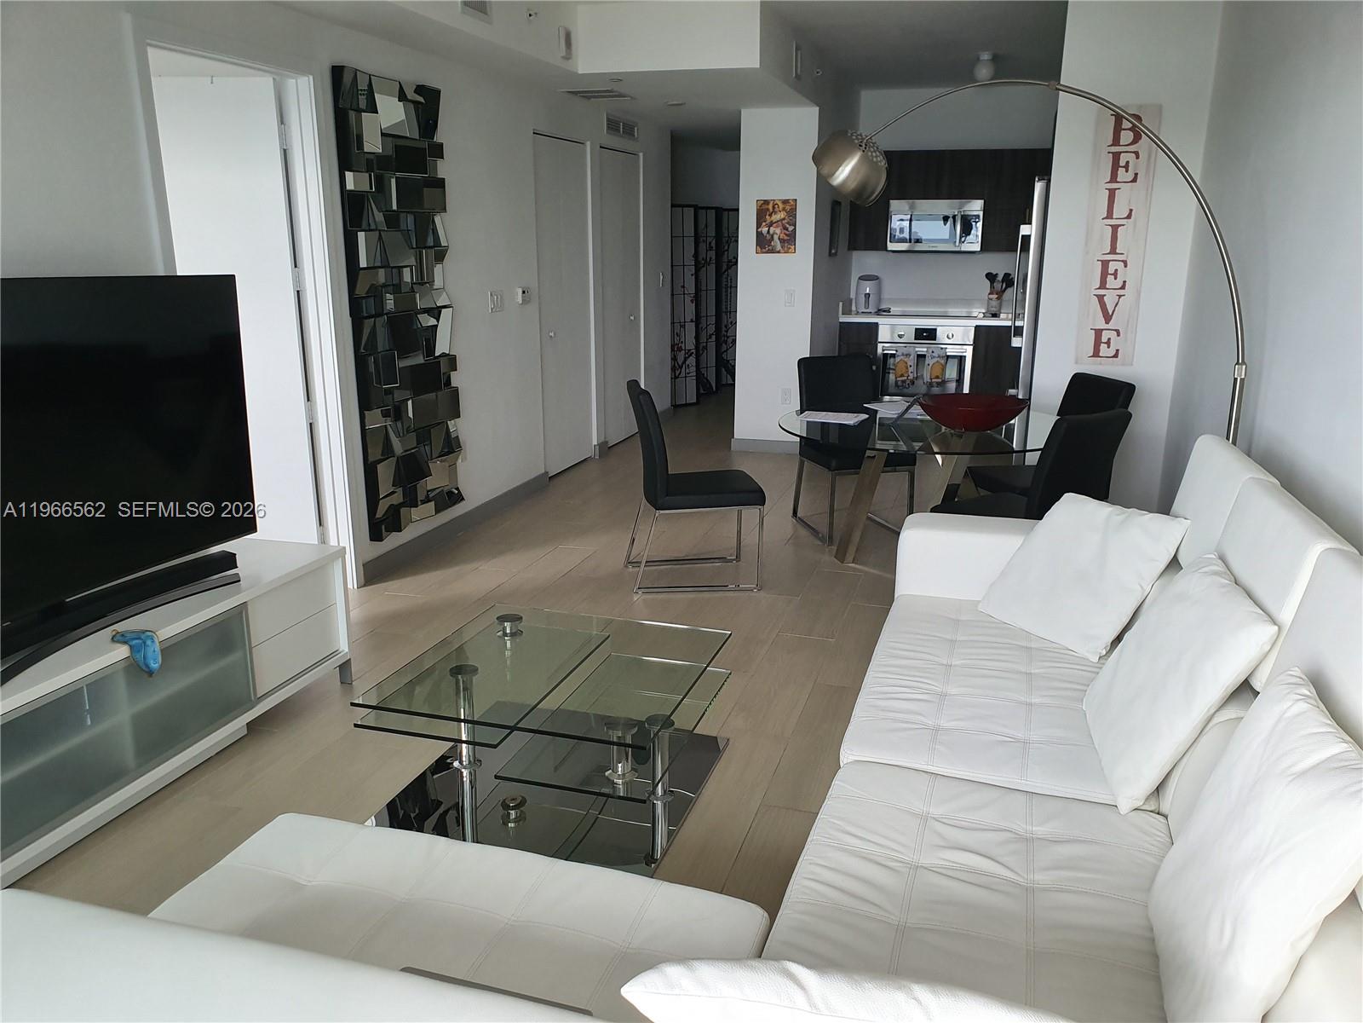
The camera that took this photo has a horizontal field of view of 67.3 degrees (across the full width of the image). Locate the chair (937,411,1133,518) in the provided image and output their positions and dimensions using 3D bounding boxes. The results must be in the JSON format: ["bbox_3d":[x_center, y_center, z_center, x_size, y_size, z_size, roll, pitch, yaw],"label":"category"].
[{"bbox_3d":[1.438,0.008,4.271,0.440,0.940,0.600,-11,19,-36],"label":"chair"}]

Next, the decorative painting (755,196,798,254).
[{"bbox_3d":[0.672,-2.023,7.278,0.295,0.370,0.025,5,16,16],"label":"decorative painting"}]

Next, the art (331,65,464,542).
[{"bbox_3d":[-1.312,-0.959,4.907,0.080,2.080,0.770,5,16,16],"label":"art"}]

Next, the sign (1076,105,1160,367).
[{"bbox_3d":[2.173,-1.355,5.107,0.281,1.246,0.024,5,16,16],"label":"sign"}]

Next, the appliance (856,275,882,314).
[{"bbox_3d":[1.603,-1.841,8.728,0.215,0.302,0.260,5,16,16],"label":"appliance"}]

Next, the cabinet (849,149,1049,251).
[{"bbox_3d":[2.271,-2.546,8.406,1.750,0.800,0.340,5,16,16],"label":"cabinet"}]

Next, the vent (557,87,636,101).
[{"bbox_3d":[-0.513,-2.597,6.413,0.360,0.025,0.510,5,16,16],"label":"vent"}]

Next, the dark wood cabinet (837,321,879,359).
[{"bbox_3d":[1.546,-1.219,8.809,0.320,0.870,0.600,5,16,16],"label":"dark wood cabinet"}]

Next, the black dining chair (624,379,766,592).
[{"bbox_3d":[0.051,-0.136,4.775,0.600,0.940,0.435,-2,16,-9],"label":"black dining chair"}]

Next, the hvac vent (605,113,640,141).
[{"bbox_3d":[-0.418,-2.815,7.527,0.025,0.150,0.730,5,16,16],"label":"hvac vent"}]

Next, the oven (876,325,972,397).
[{"bbox_3d":[2.061,-1.262,8.616,0.762,0.660,0.550,5,16,16],"label":"oven"}]

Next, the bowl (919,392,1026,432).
[{"bbox_3d":[1.309,-0.434,4.595,0.475,0.118,0.475,5,16,16],"label":"bowl"}]

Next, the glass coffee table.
[{"bbox_3d":[-0.359,0.630,3.060,0.850,0.375,0.840,5,16,16],"label":"glass coffee table"}]

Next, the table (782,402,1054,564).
[{"bbox_3d":[1.118,-0.045,4.815,1.330,0.750,1.330,5,16,16],"label":"table"}]

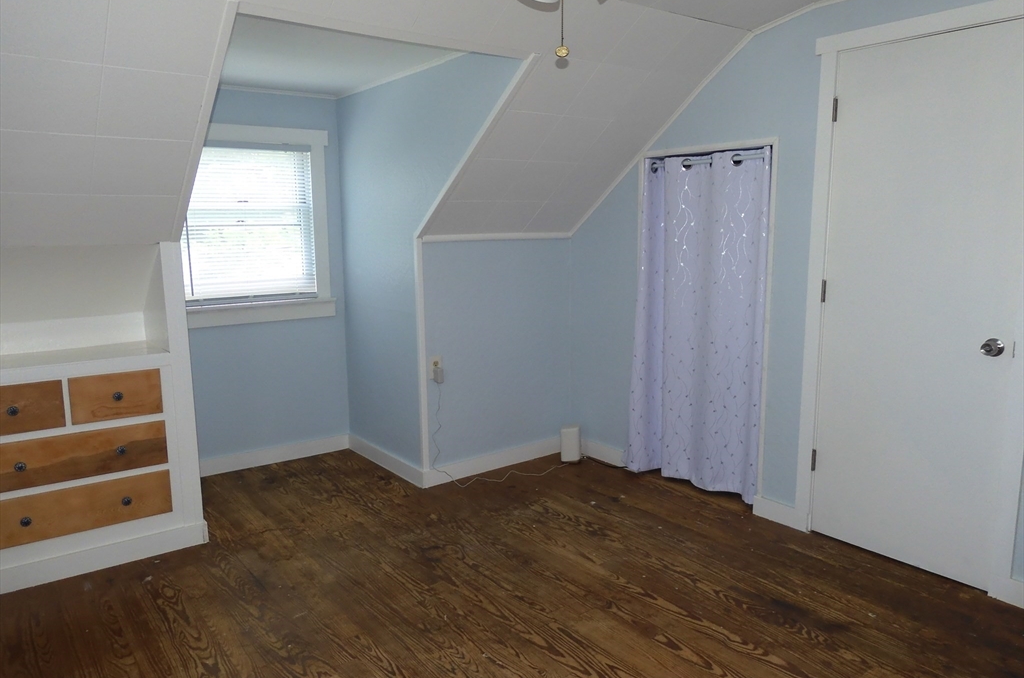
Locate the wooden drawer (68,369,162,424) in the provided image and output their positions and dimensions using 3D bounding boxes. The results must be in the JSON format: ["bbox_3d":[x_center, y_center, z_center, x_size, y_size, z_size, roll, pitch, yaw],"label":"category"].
[{"bbox_3d":[-1.680,0.210,2.973,0.326,0.187,0.350,-7,11,-37],"label":"wooden drawer"}]

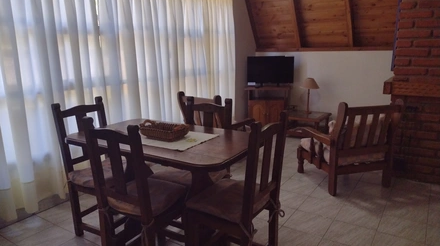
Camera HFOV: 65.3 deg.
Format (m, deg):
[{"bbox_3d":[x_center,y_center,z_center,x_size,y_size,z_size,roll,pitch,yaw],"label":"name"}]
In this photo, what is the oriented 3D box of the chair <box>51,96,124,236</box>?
[{"bbox_3d":[-0.850,0.343,2.526,0.484,1.012,0.399,8,16,33],"label":"chair"}]

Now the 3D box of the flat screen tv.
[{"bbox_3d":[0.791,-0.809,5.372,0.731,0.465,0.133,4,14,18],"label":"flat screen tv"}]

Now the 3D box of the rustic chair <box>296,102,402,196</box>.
[{"bbox_3d":[1.307,0.154,3.502,0.665,0.869,0.708,-4,14,-14],"label":"rustic chair"}]

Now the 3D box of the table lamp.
[{"bbox_3d":[1.316,-0.390,5.040,0.280,0.503,0.280,8,16,32],"label":"table lamp"}]

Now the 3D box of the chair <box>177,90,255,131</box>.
[{"bbox_3d":[-0.034,0.043,4.046,0.665,0.869,0.708,8,16,32],"label":"chair"}]

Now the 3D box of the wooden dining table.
[{"bbox_3d":[-0.366,0.478,2.424,1.221,0.784,0.737,7,16,30],"label":"wooden dining table"}]

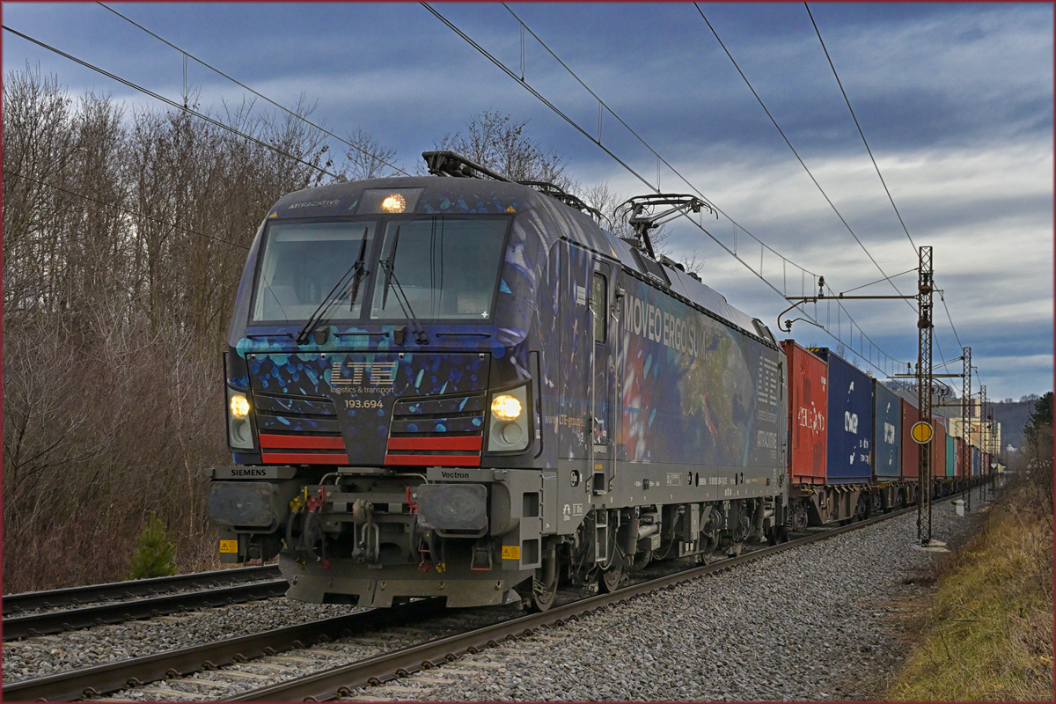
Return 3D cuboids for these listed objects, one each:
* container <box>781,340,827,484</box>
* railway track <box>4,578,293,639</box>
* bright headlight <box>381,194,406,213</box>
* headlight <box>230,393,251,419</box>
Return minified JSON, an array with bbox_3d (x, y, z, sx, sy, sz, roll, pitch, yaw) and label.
[{"bbox_3d":[4.503,1.338,35.436,2.438,2.591,6.058,0,-4,15],"label":"container"},{"bbox_3d":[-3.676,2.611,18.127,0.150,0.170,6.300,0,-4,15],"label":"railway track"},{"bbox_3d":[-1.152,-1.266,15.014,0.200,0.160,0.110,0,-4,15],"label":"bright headlight"},{"bbox_3d":[-2.422,0.460,14.835,0.180,0.210,0.110,0,-4,15],"label":"headlight"}]

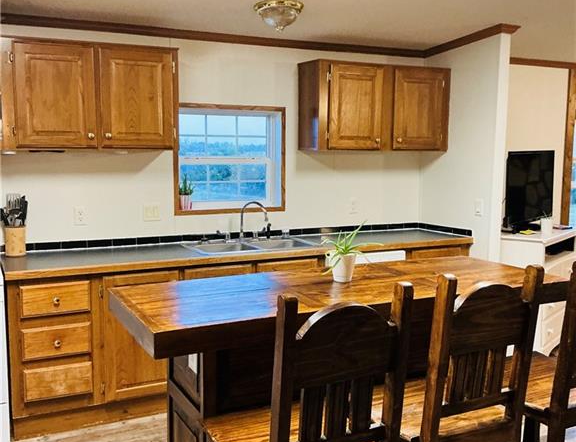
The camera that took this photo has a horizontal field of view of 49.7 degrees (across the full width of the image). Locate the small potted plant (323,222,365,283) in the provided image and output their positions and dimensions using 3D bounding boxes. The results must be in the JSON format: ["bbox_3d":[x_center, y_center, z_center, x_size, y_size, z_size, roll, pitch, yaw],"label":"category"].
[{"bbox_3d":[0.224,0.119,2.441,0.185,0.237,0.185,0,7,0],"label":"small potted plant"}]

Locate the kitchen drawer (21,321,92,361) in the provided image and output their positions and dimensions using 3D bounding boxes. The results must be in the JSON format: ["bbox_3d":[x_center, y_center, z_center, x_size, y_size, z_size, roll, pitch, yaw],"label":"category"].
[{"bbox_3d":[-1.306,0.613,3.474,0.348,0.172,0.450,-3,7,-25],"label":"kitchen drawer"}]

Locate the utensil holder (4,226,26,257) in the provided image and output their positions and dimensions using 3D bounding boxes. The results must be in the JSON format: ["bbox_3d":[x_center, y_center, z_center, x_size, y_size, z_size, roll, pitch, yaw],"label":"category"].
[{"bbox_3d":[-1.586,0.121,3.613,0.116,0.161,0.116,-3,7,-25],"label":"utensil holder"}]

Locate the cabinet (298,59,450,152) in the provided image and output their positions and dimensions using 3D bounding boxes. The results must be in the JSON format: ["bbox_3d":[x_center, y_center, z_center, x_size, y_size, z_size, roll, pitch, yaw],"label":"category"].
[{"bbox_3d":[0.632,-0.801,4.460,1.073,0.591,0.330,-3,7,-25],"label":"cabinet"}]

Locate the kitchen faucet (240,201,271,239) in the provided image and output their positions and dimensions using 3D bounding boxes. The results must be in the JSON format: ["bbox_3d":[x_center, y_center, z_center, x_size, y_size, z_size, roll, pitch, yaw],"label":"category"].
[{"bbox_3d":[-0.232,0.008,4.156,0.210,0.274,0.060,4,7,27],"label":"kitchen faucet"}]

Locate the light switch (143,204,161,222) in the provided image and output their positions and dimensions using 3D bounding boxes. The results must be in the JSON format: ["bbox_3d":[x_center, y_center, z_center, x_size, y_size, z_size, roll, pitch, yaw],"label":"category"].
[{"bbox_3d":[-0.878,-0.047,4.024,0.112,0.114,0.012,-3,7,-25],"label":"light switch"}]

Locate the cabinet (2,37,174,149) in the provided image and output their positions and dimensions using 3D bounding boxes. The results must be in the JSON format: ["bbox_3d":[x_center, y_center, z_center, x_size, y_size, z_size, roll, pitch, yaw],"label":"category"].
[{"bbox_3d":[-1.153,-0.715,3.641,0.932,0.591,0.330,-3,7,-25],"label":"cabinet"}]

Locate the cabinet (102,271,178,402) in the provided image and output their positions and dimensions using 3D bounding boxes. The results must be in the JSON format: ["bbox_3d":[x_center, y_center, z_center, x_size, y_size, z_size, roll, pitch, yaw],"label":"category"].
[{"bbox_3d":[-0.935,0.604,3.741,0.455,0.745,0.613,-3,7,-25],"label":"cabinet"}]

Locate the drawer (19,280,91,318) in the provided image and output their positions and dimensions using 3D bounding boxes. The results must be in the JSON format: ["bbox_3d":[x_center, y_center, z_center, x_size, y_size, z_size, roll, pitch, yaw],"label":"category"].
[{"bbox_3d":[-1.304,0.386,3.448,0.346,0.166,0.450,-3,7,-25],"label":"drawer"}]

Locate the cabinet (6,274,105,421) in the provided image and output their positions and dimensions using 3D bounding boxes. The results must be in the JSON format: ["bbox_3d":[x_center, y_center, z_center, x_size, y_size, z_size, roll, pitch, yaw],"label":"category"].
[{"bbox_3d":[-1.347,0.622,3.551,0.447,0.751,0.613,-3,7,-25],"label":"cabinet"}]

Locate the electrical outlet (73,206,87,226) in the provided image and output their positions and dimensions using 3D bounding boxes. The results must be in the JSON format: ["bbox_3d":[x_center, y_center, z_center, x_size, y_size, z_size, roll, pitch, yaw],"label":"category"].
[{"bbox_3d":[-1.282,-0.029,3.838,0.074,0.118,0.012,-3,7,-25],"label":"electrical outlet"}]

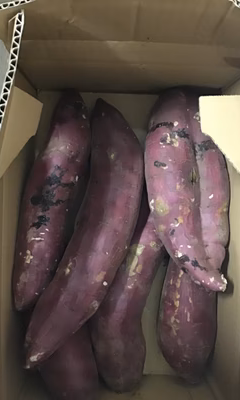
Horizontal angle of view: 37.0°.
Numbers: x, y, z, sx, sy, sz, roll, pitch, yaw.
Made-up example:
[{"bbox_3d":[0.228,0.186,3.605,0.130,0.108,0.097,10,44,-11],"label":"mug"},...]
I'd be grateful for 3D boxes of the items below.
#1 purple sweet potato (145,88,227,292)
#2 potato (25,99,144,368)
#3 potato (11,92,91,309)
[{"bbox_3d":[0.055,-0.005,0.345,0.057,0.049,0.199,-12,85,0],"label":"purple sweet potato"},{"bbox_3d":[-0.025,0.040,0.342,0.071,0.056,0.263,16,85,0],"label":"potato"},{"bbox_3d":[-0.066,0.002,0.352,0.056,0.054,0.221,18,85,1],"label":"potato"}]

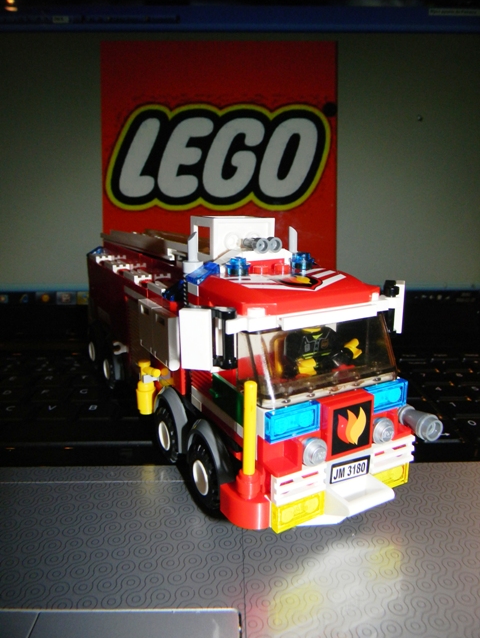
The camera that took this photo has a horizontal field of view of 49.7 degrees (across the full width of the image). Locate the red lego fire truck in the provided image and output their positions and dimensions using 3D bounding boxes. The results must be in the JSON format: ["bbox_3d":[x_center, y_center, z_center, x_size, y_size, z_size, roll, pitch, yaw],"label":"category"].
[{"bbox_3d":[-0.014,0.000,0.217,0.077,0.087,0.203,-8,17,-28],"label":"red lego fire truck"}]

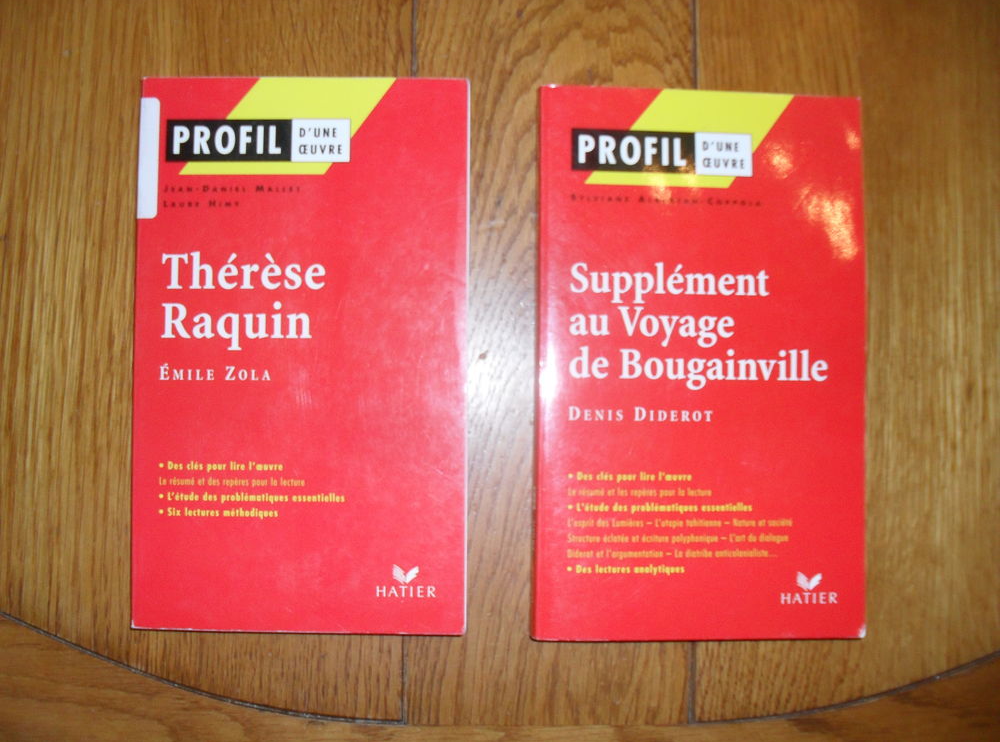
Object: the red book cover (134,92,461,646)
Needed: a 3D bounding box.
[{"bbox_3d":[-0.064,-0.006,0.332,0.108,0.009,0.179,0,88,-1],"label":"red book cover"}]

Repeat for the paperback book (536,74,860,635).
[{"bbox_3d":[0.066,-0.003,0.335,0.108,0.009,0.179,1,88,-1],"label":"paperback book"}]

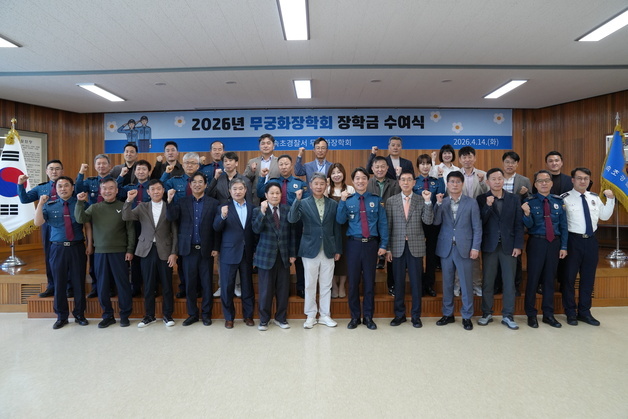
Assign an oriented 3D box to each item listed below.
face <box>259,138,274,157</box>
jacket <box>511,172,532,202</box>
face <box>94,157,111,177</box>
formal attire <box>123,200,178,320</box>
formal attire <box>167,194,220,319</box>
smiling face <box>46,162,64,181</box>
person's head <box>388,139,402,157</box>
[{"bbox_3d":[-0.633,-0.836,5.580,0.180,0.240,0.200,-1,0,-3],"label":"face"},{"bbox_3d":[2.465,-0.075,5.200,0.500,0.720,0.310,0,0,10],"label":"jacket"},{"bbox_3d":[-2.612,-0.537,5.170,0.180,0.245,0.200,-1,0,-15],"label":"face"},{"bbox_3d":[-1.851,0.577,4.740,0.600,1.350,0.340,0,0,-9],"label":"formal attire"},{"bbox_3d":[-1.358,0.541,4.720,0.610,1.410,0.360,-1,0,-6],"label":"formal attire"},{"bbox_3d":[-3.227,-0.473,5.230,0.184,0.240,0.200,-1,1,-29],"label":"smiling face"},{"bbox_3d":[1.086,-0.833,5.580,0.175,0.240,0.200,-1,0,6],"label":"person's head"}]

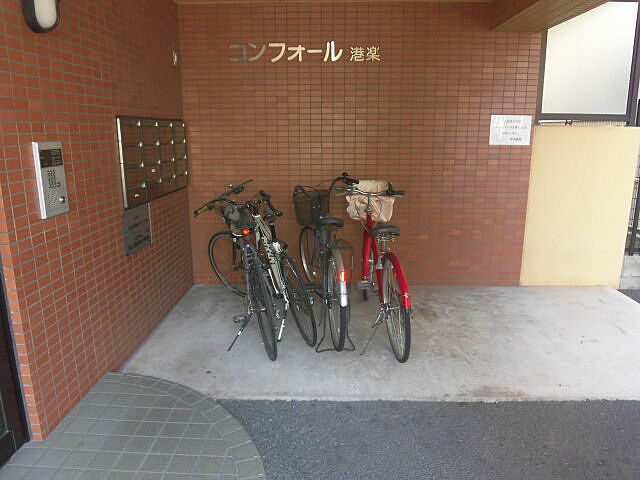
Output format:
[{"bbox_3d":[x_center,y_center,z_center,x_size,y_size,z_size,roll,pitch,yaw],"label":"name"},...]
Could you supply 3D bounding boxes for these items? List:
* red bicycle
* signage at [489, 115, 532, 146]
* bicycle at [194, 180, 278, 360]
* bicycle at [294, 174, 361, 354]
[{"bbox_3d":[0.379,0.114,3.198,0.515,1.035,1.820,-1,11,-4],"label":"red bicycle"},{"bbox_3d":[1.705,-0.973,3.956,0.364,0.257,0.010,0,11,1],"label":"signage"},{"bbox_3d":[-0.584,0.134,3.103,0.530,1.030,1.685,-3,11,-16],"label":"bicycle"},{"bbox_3d":[0.078,0.066,3.299,0.535,1.090,1.730,-1,11,-7],"label":"bicycle"}]

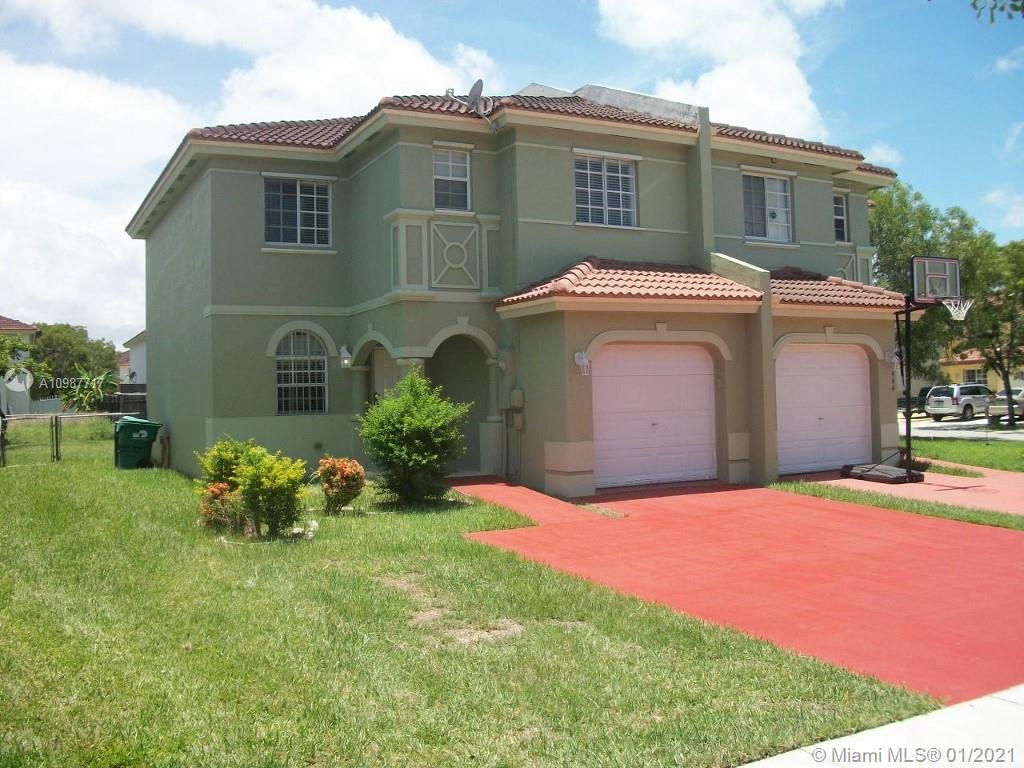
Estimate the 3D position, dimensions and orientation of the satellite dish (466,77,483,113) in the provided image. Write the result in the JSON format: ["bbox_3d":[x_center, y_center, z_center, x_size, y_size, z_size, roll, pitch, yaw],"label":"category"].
[{"bbox_3d":[-0.563,-4.450,14.600,0.240,0.470,0.500,-2,0,22],"label":"satellite dish"}]

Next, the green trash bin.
[{"bbox_3d":[-7.970,1.259,20.200,0.860,1.120,0.700,-1,0,-29],"label":"green trash bin"}]

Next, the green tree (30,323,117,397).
[{"bbox_3d":[-26.868,-0.582,58.000,5.600,6.600,5.500,-1,0,-29],"label":"green tree"}]

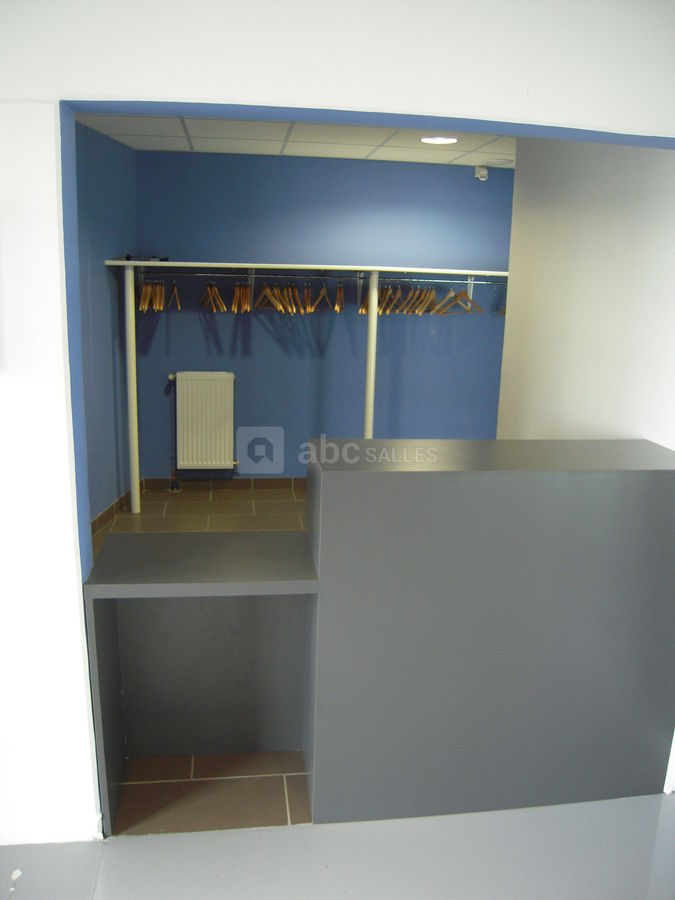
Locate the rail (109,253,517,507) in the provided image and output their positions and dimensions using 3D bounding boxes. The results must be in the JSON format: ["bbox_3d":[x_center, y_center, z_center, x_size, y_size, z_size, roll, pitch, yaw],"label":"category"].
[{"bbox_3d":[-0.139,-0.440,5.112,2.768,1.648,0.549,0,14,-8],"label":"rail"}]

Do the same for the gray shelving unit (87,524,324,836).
[{"bbox_3d":[-0.393,0.694,2.210,0.615,0.797,0.376,0,14,-8],"label":"gray shelving unit"}]

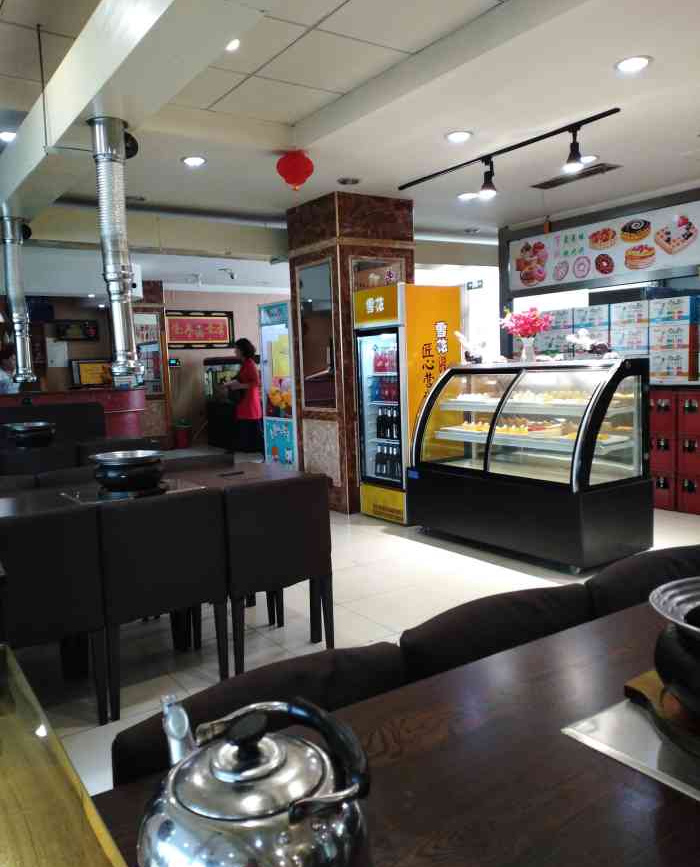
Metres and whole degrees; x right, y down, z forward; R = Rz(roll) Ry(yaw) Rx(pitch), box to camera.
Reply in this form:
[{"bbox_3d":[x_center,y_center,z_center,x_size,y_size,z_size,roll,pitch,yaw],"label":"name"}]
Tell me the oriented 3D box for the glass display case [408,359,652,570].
[{"bbox_3d":[1.201,0.126,5.036,0.785,1.275,1.630,-7,8,-34],"label":"glass display case"}]

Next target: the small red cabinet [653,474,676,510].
[{"bbox_3d":[2.664,0.454,5.879,0.330,0.310,0.350,-7,8,-34],"label":"small red cabinet"}]

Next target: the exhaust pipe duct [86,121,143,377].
[{"bbox_3d":[-0.976,-0.757,2.965,0.184,1.100,0.184,-7,8,-34],"label":"exhaust pipe duct"}]

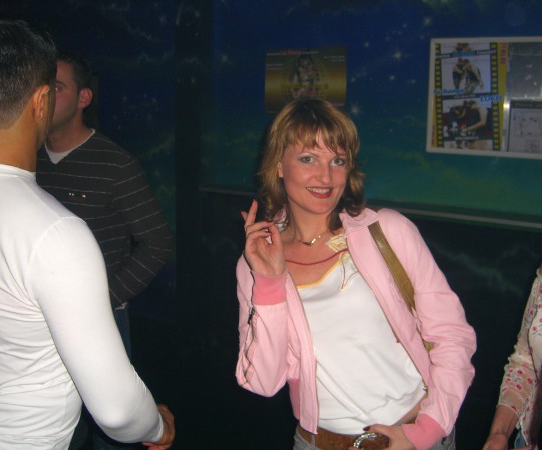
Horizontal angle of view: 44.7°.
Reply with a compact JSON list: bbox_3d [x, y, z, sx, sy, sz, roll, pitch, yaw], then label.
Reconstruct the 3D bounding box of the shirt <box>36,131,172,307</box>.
[{"bbox_3d":[-0.600,-0.030,2.120,0.540,0.570,0.300,3,10,12],"label":"shirt"}]

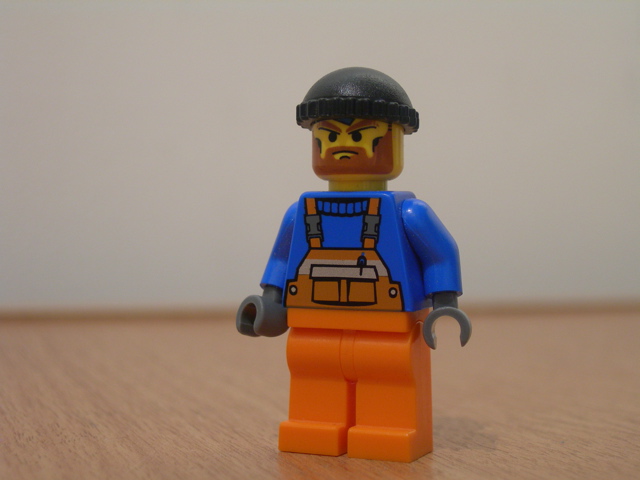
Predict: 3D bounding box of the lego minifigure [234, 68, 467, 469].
[{"bbox_3d":[0.004,0.002,0.147,0.026,0.043,0.014,1,2,24],"label":"lego minifigure"}]

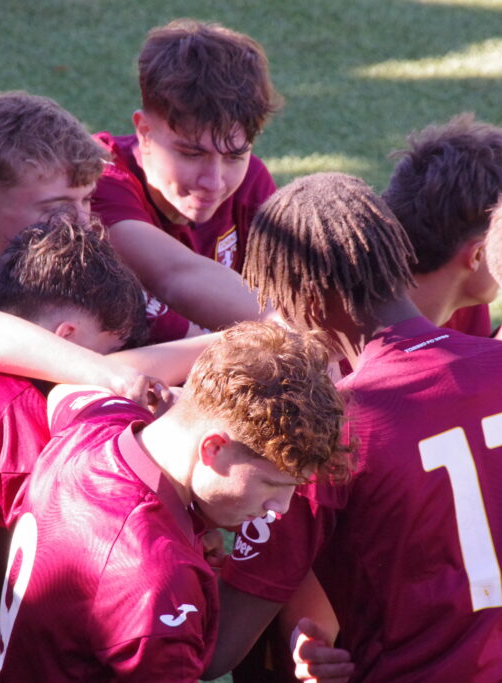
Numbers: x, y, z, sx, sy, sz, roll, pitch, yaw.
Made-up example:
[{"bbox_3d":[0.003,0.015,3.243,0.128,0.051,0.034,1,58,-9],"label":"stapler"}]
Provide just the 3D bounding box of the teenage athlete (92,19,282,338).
[{"bbox_3d":[-0.091,0.294,11.234,0.580,1.600,0.750,-14,22,-36],"label":"teenage athlete"}]

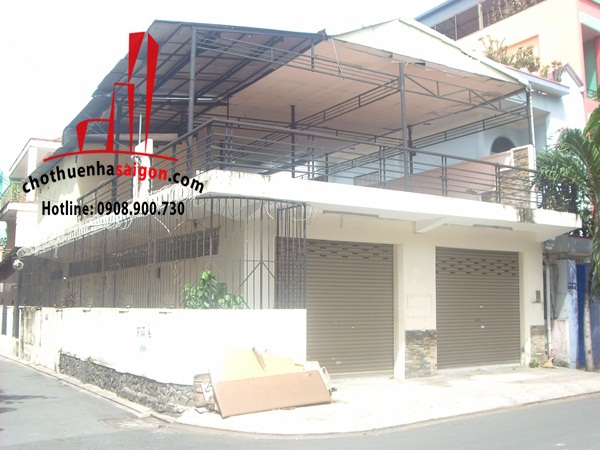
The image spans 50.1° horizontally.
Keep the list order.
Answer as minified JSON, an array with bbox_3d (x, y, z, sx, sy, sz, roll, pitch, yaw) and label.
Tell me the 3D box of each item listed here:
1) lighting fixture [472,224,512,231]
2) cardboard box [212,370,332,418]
[{"bbox_3d":[4.252,0.060,14.085,1.230,0.060,0.100,4,-8,-31],"label":"lighting fixture"},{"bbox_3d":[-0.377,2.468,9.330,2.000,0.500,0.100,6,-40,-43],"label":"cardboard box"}]

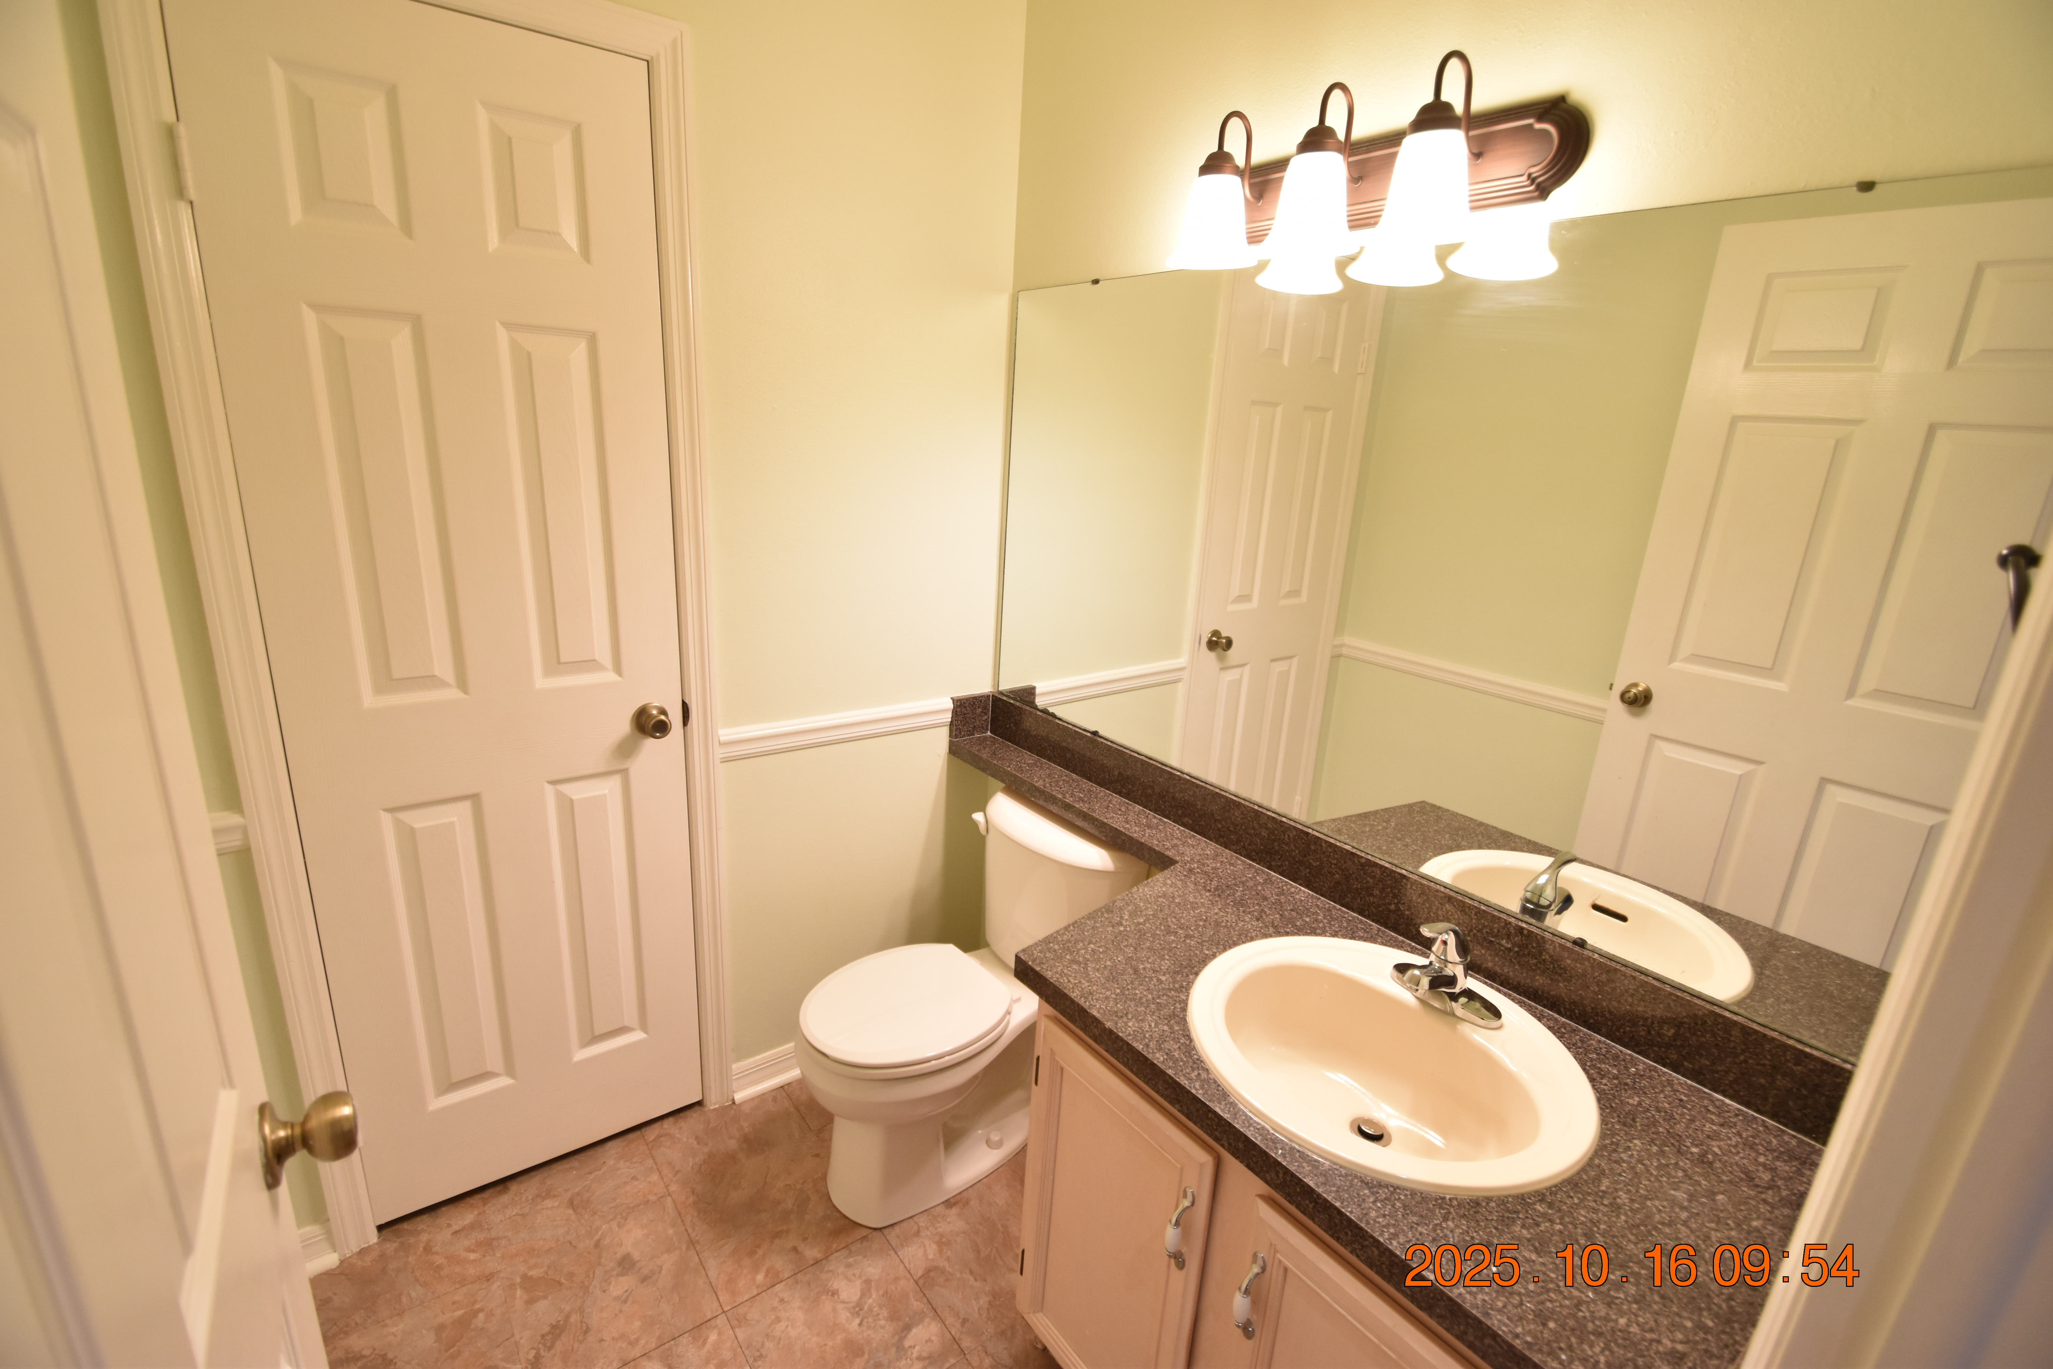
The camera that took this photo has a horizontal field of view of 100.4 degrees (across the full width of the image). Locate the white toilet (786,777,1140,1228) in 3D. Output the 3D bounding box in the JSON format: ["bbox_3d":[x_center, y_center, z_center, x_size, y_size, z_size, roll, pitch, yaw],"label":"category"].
[{"bbox_3d":[-0.148,0.670,1.805,0.690,0.732,0.438,-9,20,-37],"label":"white toilet"}]

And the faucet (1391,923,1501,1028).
[{"bbox_3d":[0.556,0.380,1.153,0.153,0.144,0.156,-9,20,-37],"label":"faucet"}]

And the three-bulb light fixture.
[{"bbox_3d":[0.433,-0.726,1.216,0.175,0.237,0.631,-9,20,-37],"label":"three-bulb light fixture"}]

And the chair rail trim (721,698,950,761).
[{"bbox_3d":[-0.409,0.100,1.924,0.558,0.067,0.022,-8,19,-37],"label":"chair rail trim"}]

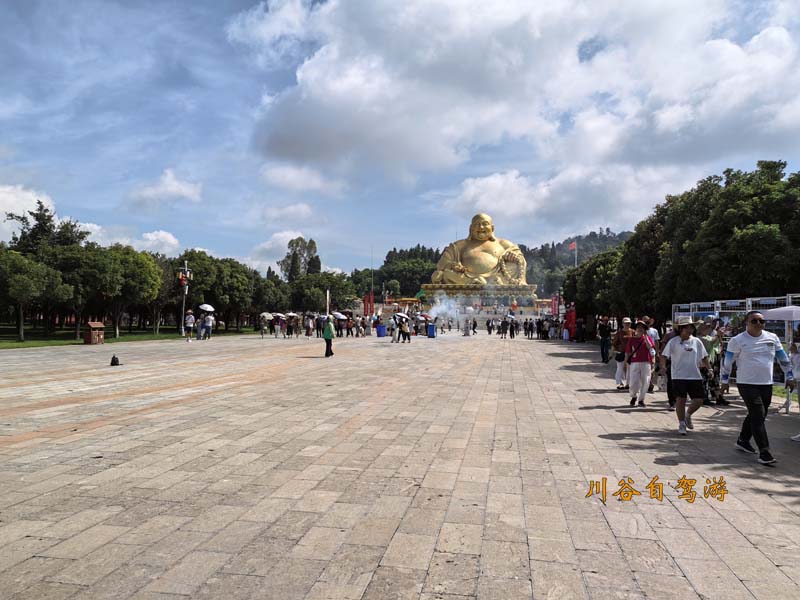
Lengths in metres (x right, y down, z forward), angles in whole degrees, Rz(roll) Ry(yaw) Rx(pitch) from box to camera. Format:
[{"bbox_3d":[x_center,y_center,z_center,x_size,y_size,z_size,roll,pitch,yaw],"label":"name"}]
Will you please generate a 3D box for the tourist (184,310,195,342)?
[{"bbox_3d":[-11.285,1.407,33.500,0.540,1.750,0.420,1,-2,-3],"label":"tourist"}]

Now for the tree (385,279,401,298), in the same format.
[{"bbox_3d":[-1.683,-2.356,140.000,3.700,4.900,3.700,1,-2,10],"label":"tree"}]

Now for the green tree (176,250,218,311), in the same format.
[{"bbox_3d":[-16.226,-0.641,50.000,4.300,6.891,4.300,0,-2,10],"label":"green tree"}]

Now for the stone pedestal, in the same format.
[{"bbox_3d":[18.104,-0.963,143.000,25.500,5.300,18.000,1,-2,10],"label":"stone pedestal"}]

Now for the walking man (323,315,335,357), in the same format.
[{"bbox_3d":[-2.865,1.442,25.000,0.500,1.680,0.500,0,-2,21],"label":"walking man"}]

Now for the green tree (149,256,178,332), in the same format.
[{"bbox_3d":[-17.471,-0.405,46.000,2.800,6.000,2.800,1,-2,10],"label":"green tree"}]

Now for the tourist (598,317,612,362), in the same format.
[{"bbox_3d":[7.673,1.475,23.300,0.540,1.720,0.450,1,-2,6],"label":"tourist"}]

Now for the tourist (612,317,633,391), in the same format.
[{"bbox_3d":[5.182,1.241,14.500,0.520,1.654,0.360,0,-2,12],"label":"tourist"}]

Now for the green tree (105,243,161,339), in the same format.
[{"bbox_3d":[-17.938,-0.555,42.000,4.000,6.361,4.000,0,-2,10],"label":"green tree"}]

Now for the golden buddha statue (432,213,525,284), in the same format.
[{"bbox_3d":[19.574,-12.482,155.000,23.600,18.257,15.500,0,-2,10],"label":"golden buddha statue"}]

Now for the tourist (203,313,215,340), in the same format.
[{"bbox_3d":[-11.723,1.633,38.300,0.520,1.731,0.360,0,-2,12],"label":"tourist"}]

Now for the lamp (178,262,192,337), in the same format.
[{"bbox_3d":[-14.781,-0.103,43.000,1.000,5.100,1.000,1,-2,10],"label":"lamp"}]

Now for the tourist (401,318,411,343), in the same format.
[{"bbox_3d":[0.381,2.027,41.000,0.520,1.597,0.360,0,-2,21],"label":"tourist"}]

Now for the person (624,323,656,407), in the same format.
[{"bbox_3d":[4.557,1.191,11.800,0.560,1.607,0.380,0,-2,12],"label":"person"}]

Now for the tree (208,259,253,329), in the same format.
[{"bbox_3d":[-15.932,-0.520,59.000,4.400,6.800,4.400,1,-2,10],"label":"tree"}]

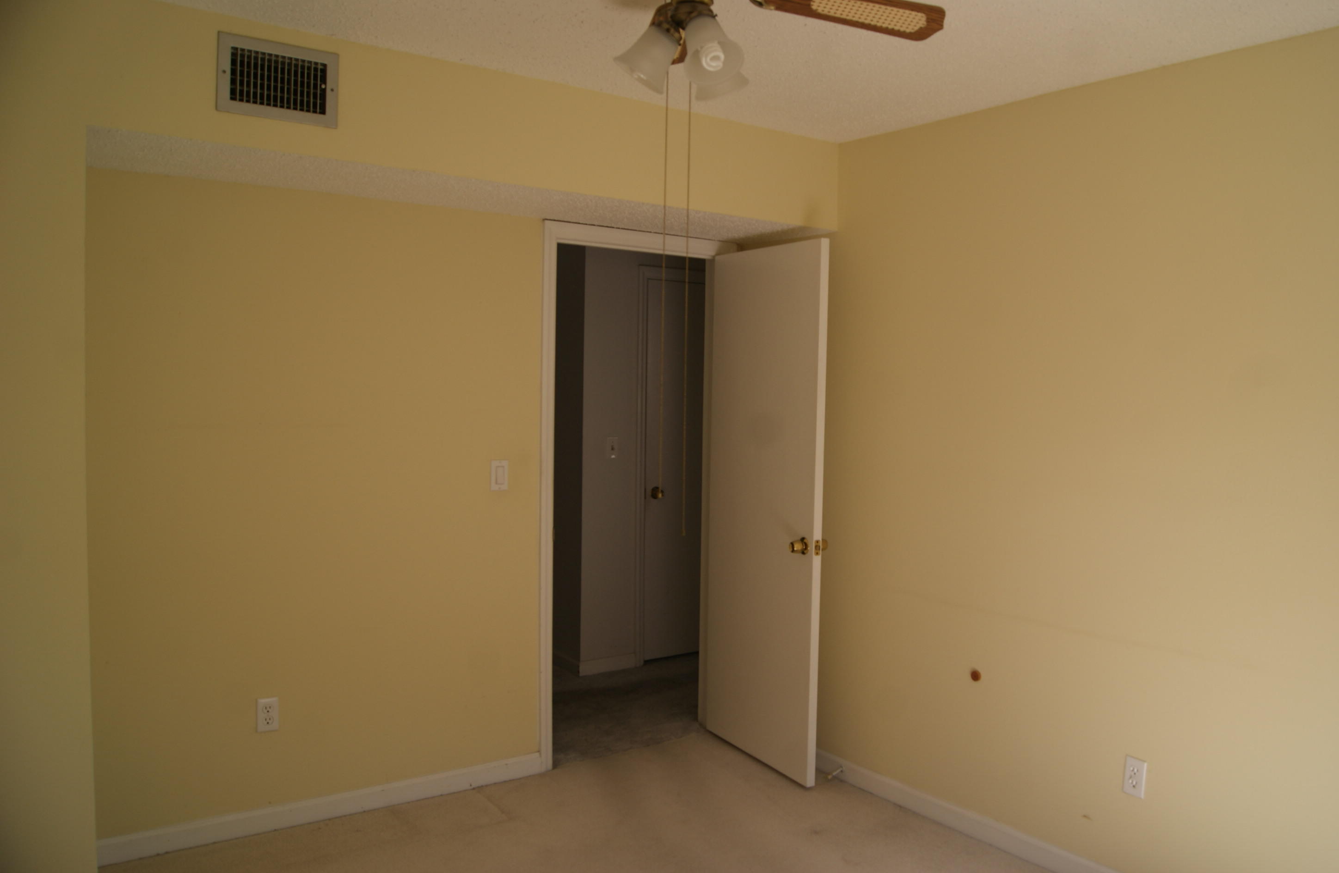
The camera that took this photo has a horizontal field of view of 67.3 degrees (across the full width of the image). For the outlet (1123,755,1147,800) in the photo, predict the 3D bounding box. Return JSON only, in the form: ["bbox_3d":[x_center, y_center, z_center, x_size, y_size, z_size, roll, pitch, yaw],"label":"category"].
[{"bbox_3d":[1.348,0.987,2.905,0.010,0.115,0.070,-1,3,-35],"label":"outlet"}]

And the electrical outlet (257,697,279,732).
[{"bbox_3d":[-1.315,0.912,3.289,0.070,0.115,0.010,-1,3,-35],"label":"electrical outlet"}]

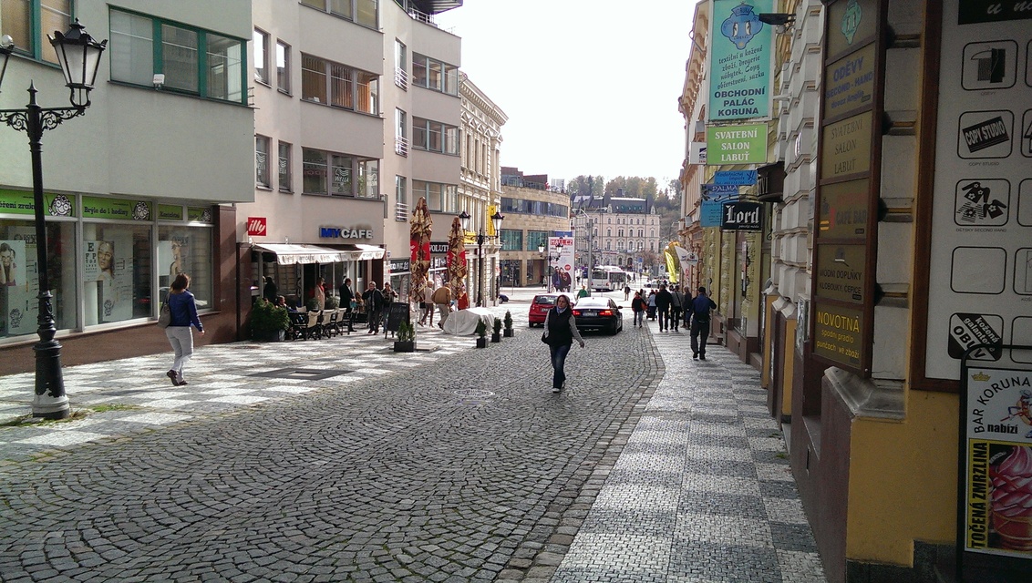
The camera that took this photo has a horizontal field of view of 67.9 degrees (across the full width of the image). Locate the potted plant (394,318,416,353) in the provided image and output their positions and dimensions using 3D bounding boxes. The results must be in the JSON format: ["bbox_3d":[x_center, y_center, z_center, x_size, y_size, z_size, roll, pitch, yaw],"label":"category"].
[{"bbox_3d":[-2.725,1.086,19.205,0.530,0.800,0.270,1,3,9],"label":"potted plant"}]

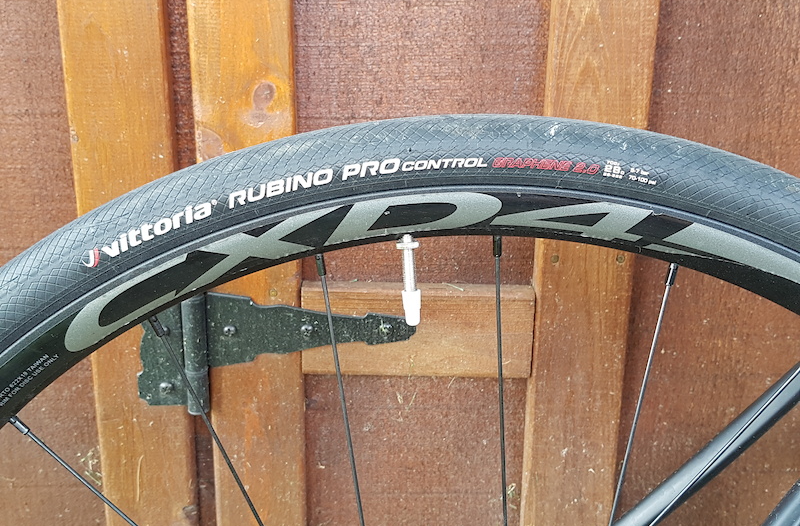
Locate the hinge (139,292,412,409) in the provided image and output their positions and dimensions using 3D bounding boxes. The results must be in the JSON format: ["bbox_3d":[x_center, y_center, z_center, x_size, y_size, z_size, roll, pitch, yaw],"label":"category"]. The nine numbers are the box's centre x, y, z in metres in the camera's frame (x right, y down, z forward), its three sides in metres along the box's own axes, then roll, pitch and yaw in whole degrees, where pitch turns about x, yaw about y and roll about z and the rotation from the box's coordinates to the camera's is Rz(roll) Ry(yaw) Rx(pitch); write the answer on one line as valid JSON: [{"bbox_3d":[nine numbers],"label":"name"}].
[{"bbox_3d":[-0.091,0.054,0.426,0.205,0.114,0.016,1,12,1],"label":"hinge"}]

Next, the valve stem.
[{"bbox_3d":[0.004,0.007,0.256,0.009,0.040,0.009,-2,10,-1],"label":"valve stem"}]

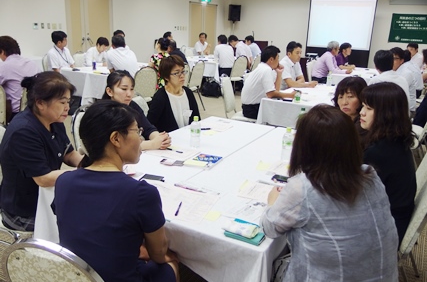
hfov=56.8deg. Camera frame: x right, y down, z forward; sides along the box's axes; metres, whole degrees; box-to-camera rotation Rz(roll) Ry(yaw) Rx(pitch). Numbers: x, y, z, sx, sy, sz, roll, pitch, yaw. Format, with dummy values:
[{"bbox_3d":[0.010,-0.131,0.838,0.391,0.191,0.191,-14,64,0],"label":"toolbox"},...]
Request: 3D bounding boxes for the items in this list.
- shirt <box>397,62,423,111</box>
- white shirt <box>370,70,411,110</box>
[{"bbox_3d":[2.396,-0.666,4.901,0.400,0.625,0.460,11,19,27],"label":"shirt"},{"bbox_3d":[1.896,-0.503,4.301,0.480,0.541,0.360,-6,19,-27],"label":"white shirt"}]

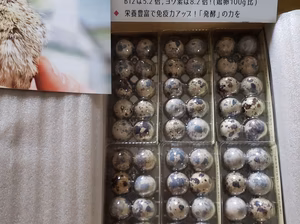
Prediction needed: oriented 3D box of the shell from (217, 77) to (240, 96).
[{"bbox_3d":[0.101,-0.034,0.387,0.026,0.032,0.026,-1,75,4],"label":"shell"}]

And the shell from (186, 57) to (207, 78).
[{"bbox_3d":[0.061,-0.058,0.397,0.025,0.032,0.025,-1,75,4],"label":"shell"}]

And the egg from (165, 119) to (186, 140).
[{"bbox_3d":[0.030,0.021,0.367,0.025,0.032,0.025,-1,75,3],"label":"egg"}]

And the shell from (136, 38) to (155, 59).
[{"bbox_3d":[-0.006,-0.086,0.406,0.025,0.032,0.025,-1,75,3],"label":"shell"}]

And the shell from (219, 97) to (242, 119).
[{"bbox_3d":[0.099,-0.005,0.369,0.025,0.032,0.025,-1,75,3],"label":"shell"}]

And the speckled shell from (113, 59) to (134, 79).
[{"bbox_3d":[-0.035,-0.059,0.400,0.026,0.032,0.026,-1,75,3],"label":"speckled shell"}]

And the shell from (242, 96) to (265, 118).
[{"bbox_3d":[0.129,-0.006,0.377,0.026,0.033,0.026,-1,75,4],"label":"shell"}]

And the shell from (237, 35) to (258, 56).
[{"bbox_3d":[0.130,-0.088,0.398,0.025,0.032,0.025,-1,74,5],"label":"shell"}]

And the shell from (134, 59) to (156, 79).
[{"bbox_3d":[-0.006,-0.057,0.390,0.025,0.032,0.025,-1,75,3],"label":"shell"}]

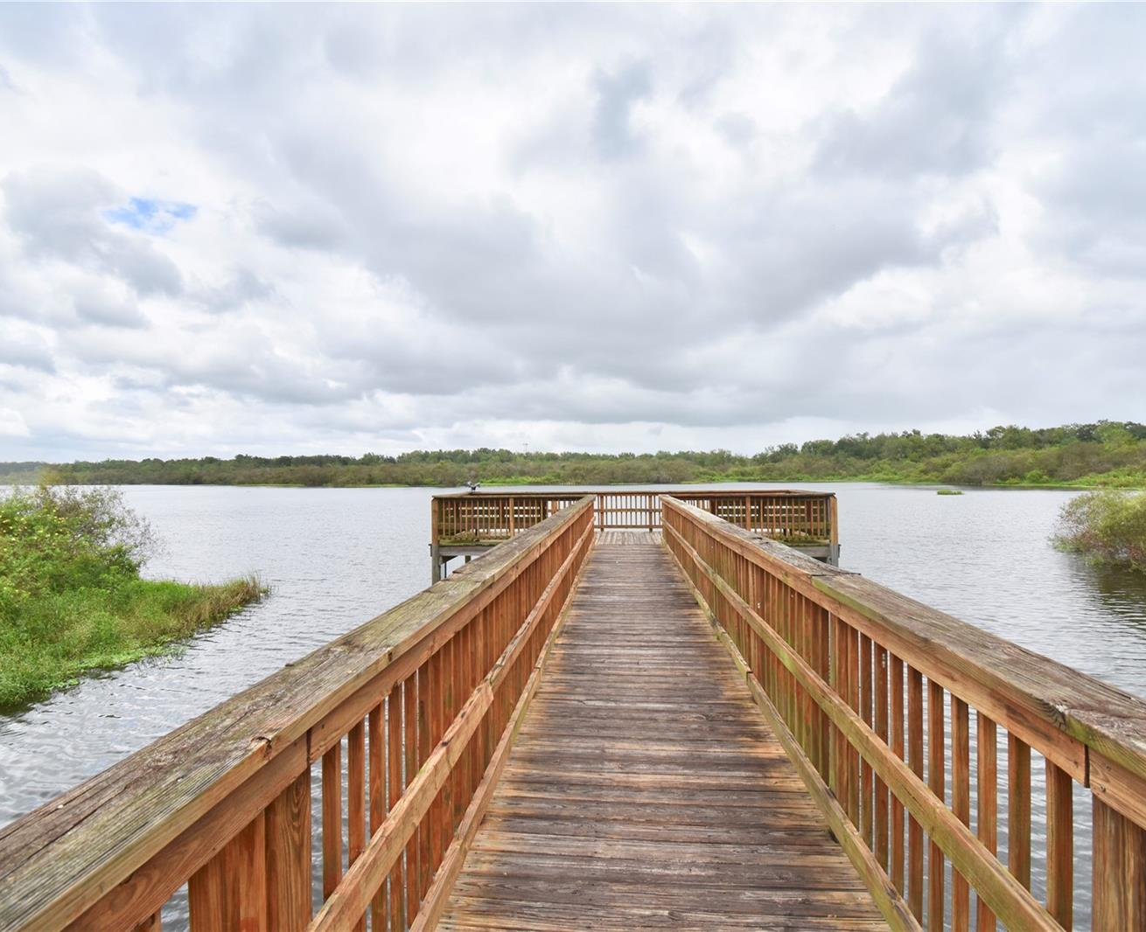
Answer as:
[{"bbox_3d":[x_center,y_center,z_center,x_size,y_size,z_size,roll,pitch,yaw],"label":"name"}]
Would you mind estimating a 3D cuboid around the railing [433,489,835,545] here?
[{"bbox_3d":[1.327,1.210,14.190,8.780,1.080,2.890,-1,-1,5],"label":"railing"}]

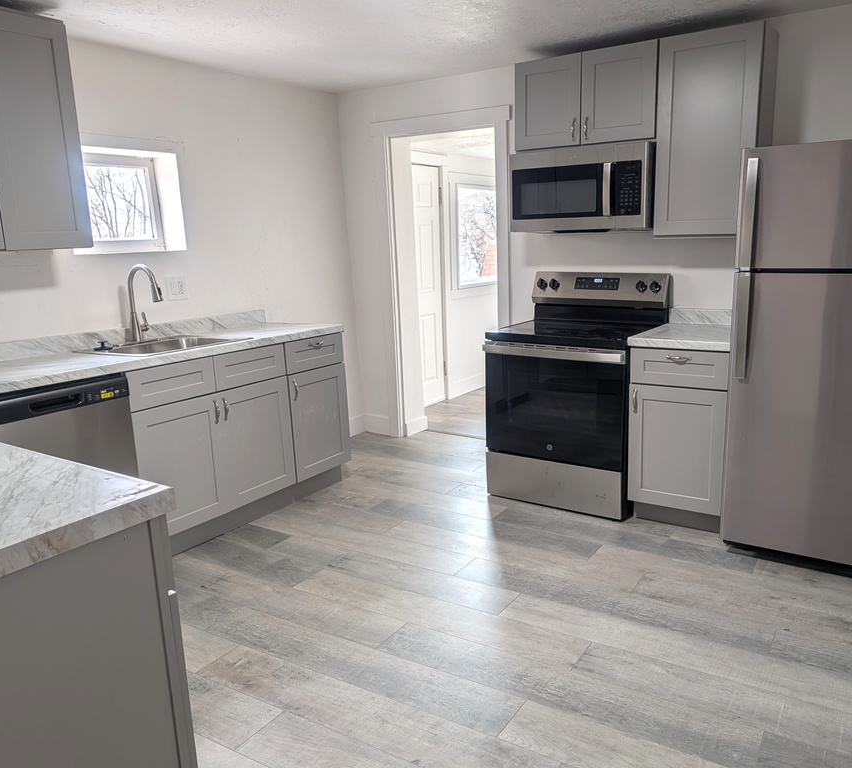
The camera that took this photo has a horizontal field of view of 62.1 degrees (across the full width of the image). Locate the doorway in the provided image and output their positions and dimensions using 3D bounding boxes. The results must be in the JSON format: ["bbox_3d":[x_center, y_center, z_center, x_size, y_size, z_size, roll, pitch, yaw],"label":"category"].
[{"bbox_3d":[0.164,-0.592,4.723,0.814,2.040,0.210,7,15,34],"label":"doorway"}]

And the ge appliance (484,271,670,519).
[{"bbox_3d":[0.812,0.018,3.818,0.758,1.187,0.710,7,15,34],"label":"ge appliance"}]

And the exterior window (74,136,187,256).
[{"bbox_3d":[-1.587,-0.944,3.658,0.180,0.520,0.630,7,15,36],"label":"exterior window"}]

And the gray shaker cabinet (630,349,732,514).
[{"bbox_3d":[1.347,0.214,3.558,0.453,0.880,0.632,7,15,34],"label":"gray shaker cabinet"}]

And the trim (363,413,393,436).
[{"bbox_3d":[-0.367,0.301,5.186,0.225,0.135,0.015,7,15,34],"label":"trim"}]

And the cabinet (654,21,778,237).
[{"bbox_3d":[1.383,-1.175,3.393,0.453,0.910,0.324,7,15,34],"label":"cabinet"}]

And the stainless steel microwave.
[{"bbox_3d":[0.867,-1.022,3.759,0.757,0.412,0.385,7,15,34],"label":"stainless steel microwave"}]

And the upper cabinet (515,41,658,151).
[{"bbox_3d":[0.878,-1.456,3.685,0.754,0.450,0.324,7,15,34],"label":"upper cabinet"}]

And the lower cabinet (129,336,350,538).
[{"bbox_3d":[-1.112,0.238,3.823,0.625,0.880,1.350,7,15,36],"label":"lower cabinet"}]

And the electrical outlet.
[{"bbox_3d":[-1.358,-0.520,3.881,0.008,0.118,0.118,7,15,36],"label":"electrical outlet"}]

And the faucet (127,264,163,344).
[{"bbox_3d":[-1.391,-0.404,3.600,0.250,0.403,0.100,7,15,36],"label":"faucet"}]

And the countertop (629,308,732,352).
[{"bbox_3d":[1.329,-0.273,3.444,0.475,0.116,0.648,7,15,34],"label":"countertop"}]

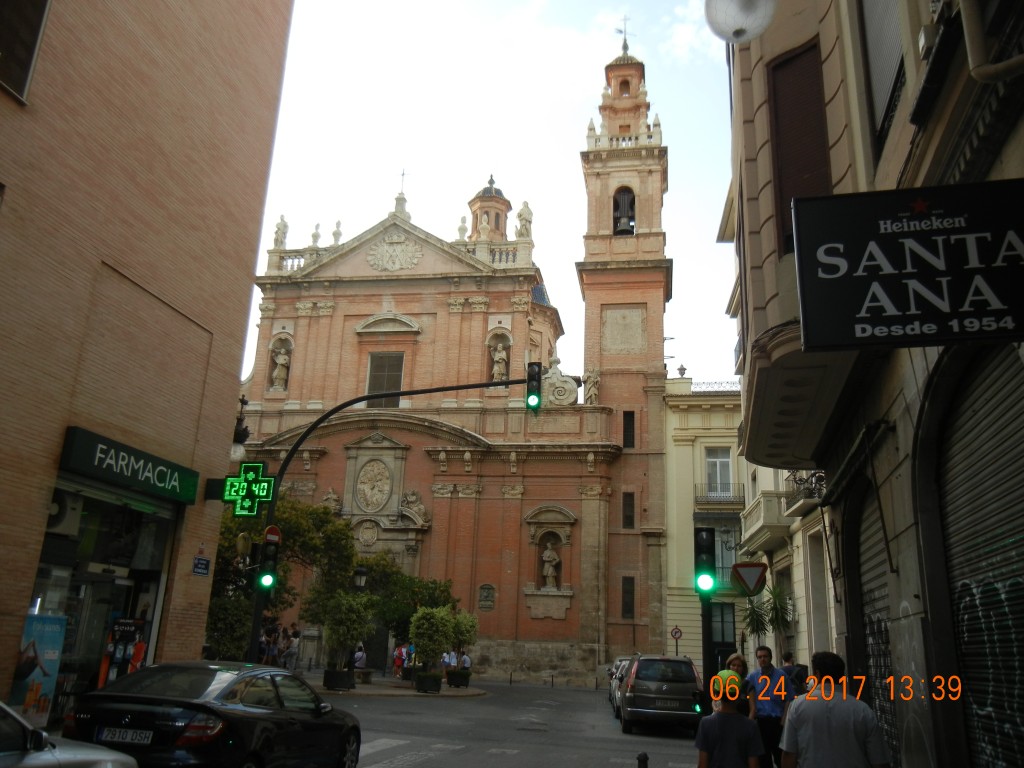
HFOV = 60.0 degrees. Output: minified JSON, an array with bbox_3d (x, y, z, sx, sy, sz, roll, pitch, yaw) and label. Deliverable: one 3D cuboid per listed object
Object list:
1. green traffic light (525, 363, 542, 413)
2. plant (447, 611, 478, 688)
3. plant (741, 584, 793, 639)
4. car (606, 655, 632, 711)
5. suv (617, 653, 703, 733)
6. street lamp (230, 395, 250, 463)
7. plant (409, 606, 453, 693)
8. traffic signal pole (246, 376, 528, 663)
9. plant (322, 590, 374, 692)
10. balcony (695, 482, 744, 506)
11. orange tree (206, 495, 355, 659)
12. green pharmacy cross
[{"bbox_3d":[0.394,0.064,16.259,0.280,0.900,0.340,-1,-17,10],"label":"green traffic light"},{"bbox_3d":[-2.239,11.518,38.606,1.500,3.192,1.500,-1,-17,12],"label":"plant"},{"bbox_3d":[6.153,6.548,21.416,1.150,3.300,1.100,-1,-17,12],"label":"plant"},{"bbox_3d":[3.977,9.303,27.110,1.780,1.560,4.300,1,-17,5],"label":"car"},{"bbox_3d":[3.520,7.507,21.508,1.830,1.680,4.590,1,-17,5],"label":"suv"},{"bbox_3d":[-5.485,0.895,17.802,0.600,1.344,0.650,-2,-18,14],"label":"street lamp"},{"bbox_3d":[-3.002,9.781,32.706,1.600,3.004,1.600,-1,-17,12],"label":"plant"},{"bbox_3d":[-2.213,2.944,15.803,4.808,6.354,0.300,-1,-17,10],"label":"traffic signal pole"},{"bbox_3d":[-5.451,8.481,29.232,1.700,3.050,1.650,0,-17,8],"label":"plant"},{"bbox_3d":[10.591,5.664,45.301,2.500,1.184,0.650,-1,-17,12],"label":"balcony"},{"bbox_3d":[-7.920,6.875,29.167,5.000,6.100,4.800,0,-17,8],"label":"orange tree"},{"bbox_3d":[-4.656,1.864,15.683,0.950,0.960,0.200,-1,-17,10],"label":"green pharmacy cross"}]

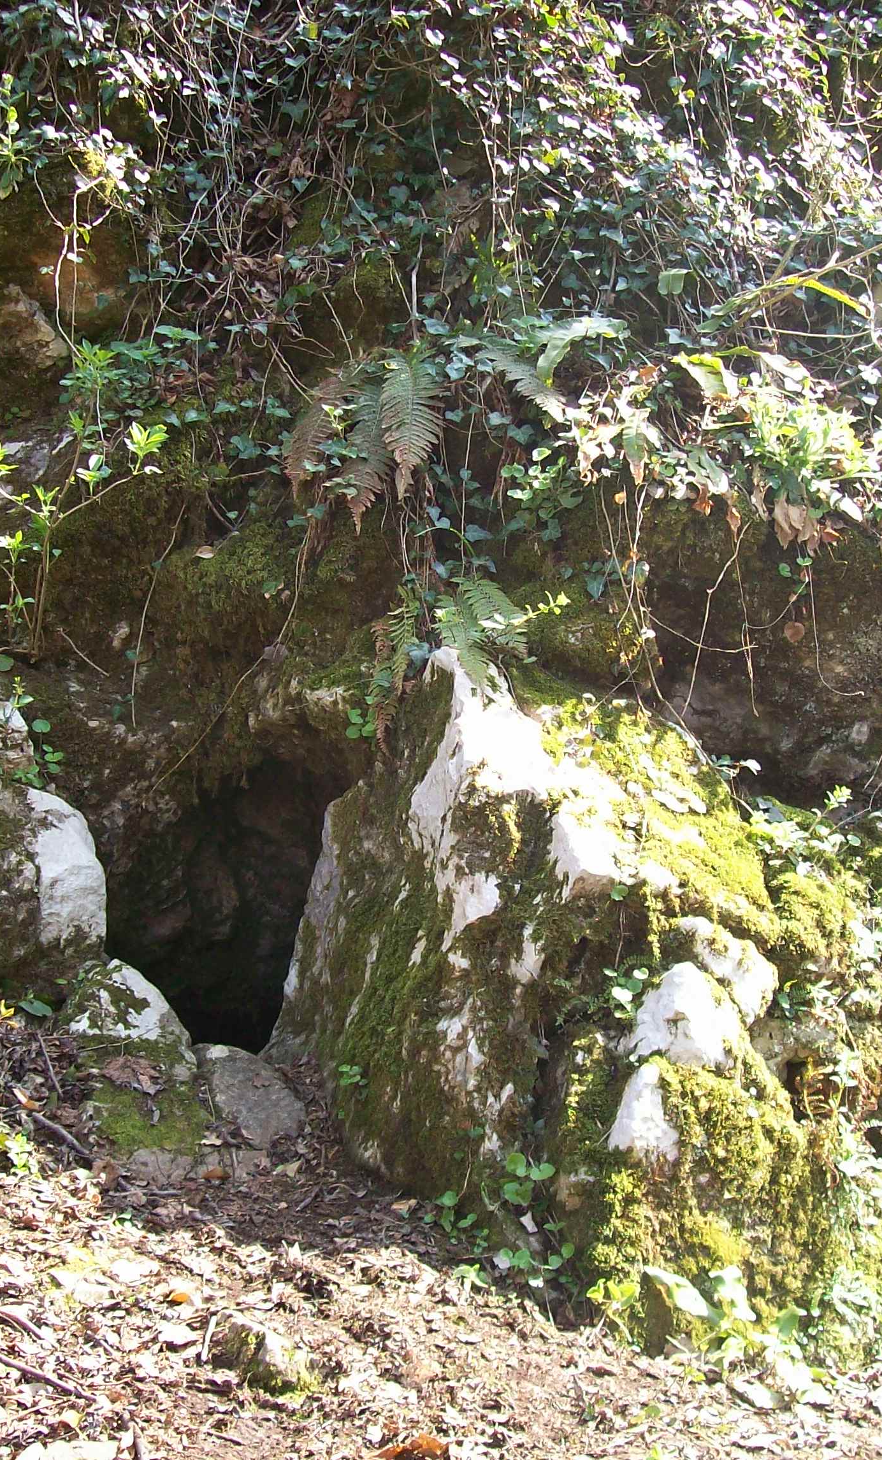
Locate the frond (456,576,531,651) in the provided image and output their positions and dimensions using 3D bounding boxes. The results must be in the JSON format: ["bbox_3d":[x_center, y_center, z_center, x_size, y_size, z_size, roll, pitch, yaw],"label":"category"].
[{"bbox_3d":[0.137,-0.297,5.200,0.191,0.191,0.150,0,-2,0],"label":"frond"}]

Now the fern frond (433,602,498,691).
[{"bbox_3d":[0.058,-0.208,5.000,0.160,0.220,0.120,0,2,0],"label":"fern frond"}]

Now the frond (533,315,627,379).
[{"bbox_3d":[0.383,-1.060,5.600,0.257,0.181,0.160,0,-2,0],"label":"frond"}]

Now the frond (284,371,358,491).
[{"bbox_3d":[-0.332,-0.829,5.600,0.200,0.332,0.160,0,-2,0],"label":"frond"}]

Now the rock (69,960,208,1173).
[{"bbox_3d":[-0.749,0.832,5.000,0.350,0.460,0.360,0,2,-10],"label":"rock"}]

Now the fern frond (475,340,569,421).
[{"bbox_3d":[0.209,-0.883,5.100,0.250,0.200,0.160,-1,2,-20],"label":"fern frond"}]

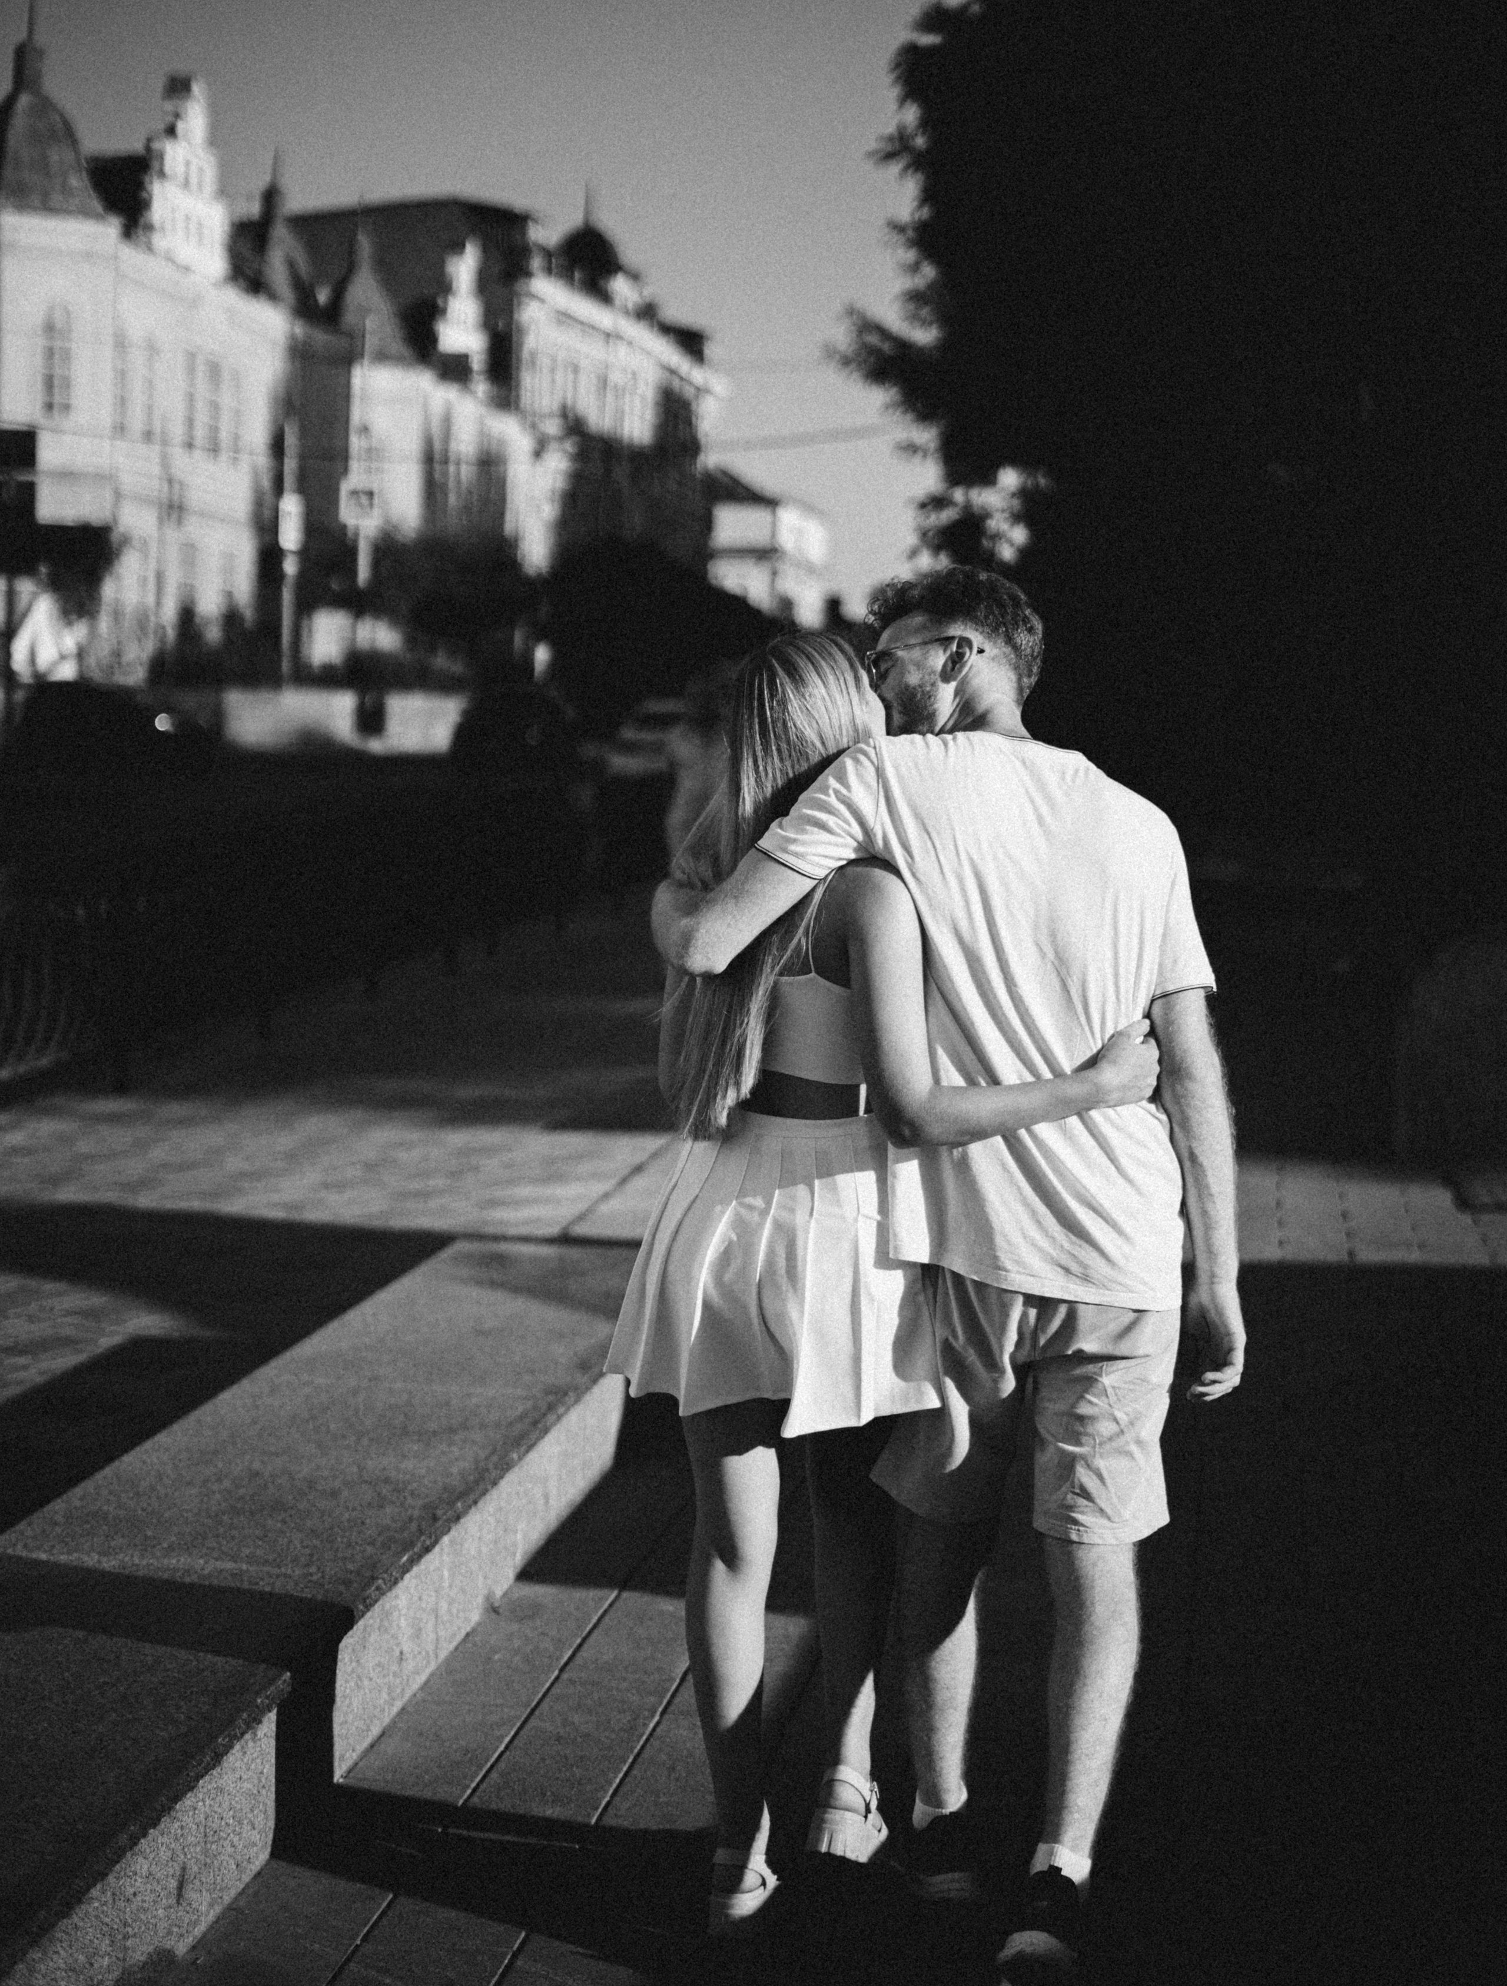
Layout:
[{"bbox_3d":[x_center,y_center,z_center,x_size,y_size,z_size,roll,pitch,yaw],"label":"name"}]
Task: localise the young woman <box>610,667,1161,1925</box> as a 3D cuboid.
[{"bbox_3d":[0.165,0.374,4.219,0.720,1.680,0.520,0,5,-1],"label":"young woman"}]

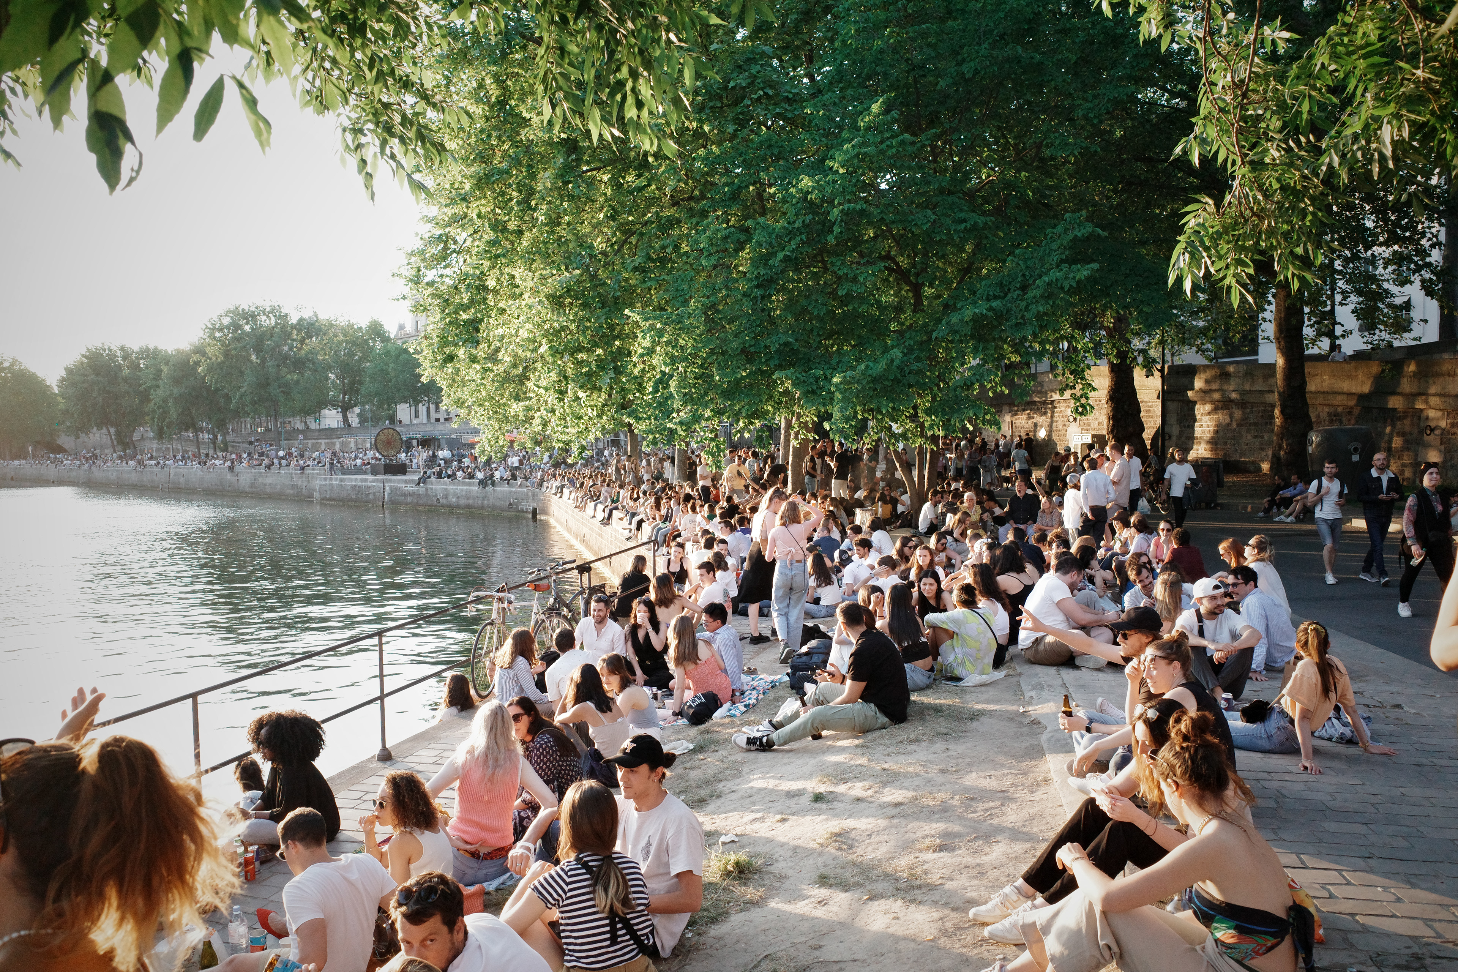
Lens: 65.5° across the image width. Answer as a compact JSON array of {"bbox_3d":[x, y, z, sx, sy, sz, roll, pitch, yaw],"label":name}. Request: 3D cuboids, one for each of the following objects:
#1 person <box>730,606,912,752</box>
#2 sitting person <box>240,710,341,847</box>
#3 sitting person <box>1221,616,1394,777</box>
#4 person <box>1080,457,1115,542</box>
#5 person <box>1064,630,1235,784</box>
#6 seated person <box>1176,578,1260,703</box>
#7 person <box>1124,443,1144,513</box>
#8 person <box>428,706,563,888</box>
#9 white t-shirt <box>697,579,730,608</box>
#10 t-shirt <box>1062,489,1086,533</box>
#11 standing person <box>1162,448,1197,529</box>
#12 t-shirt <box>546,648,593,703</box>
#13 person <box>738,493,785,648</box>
[{"bbox_3d":[0.642,1.293,7.750,1.220,0.930,0.580,-1,3,-13],"label":"person"},{"bbox_3d":[-2.674,1.778,6.870,0.660,0.835,0.600,-1,2,-12],"label":"sitting person"},{"bbox_3d":[3.400,1.248,6.900,0.720,0.830,1.120,-3,4,-44],"label":"sitting person"},{"bbox_3d":[5.329,0.478,16.400,0.500,1.760,0.340,0,3,24],"label":"person"},{"bbox_3d":[2.357,1.250,6.350,0.890,0.890,0.500,0,2,9],"label":"person"},{"bbox_3d":[3.711,1.175,8.600,0.610,0.890,0.680,0,2,9],"label":"seated person"},{"bbox_3d":[7.480,0.104,21.000,0.480,1.770,0.340,1,2,34],"label":"person"},{"bbox_3d":[-1.188,1.512,5.700,0.620,0.880,0.680,-1,2,-12],"label":"person"},{"bbox_3d":[-0.136,1.233,11.800,0.360,0.540,0.460,0,3,18],"label":"white t-shirt"},{"bbox_3d":[5.075,0.352,16.700,0.400,0.630,0.280,2,4,41],"label":"t-shirt"},{"bbox_3d":[8.513,0.161,21.400,0.600,1.770,0.420,0,3,7],"label":"standing person"},{"bbox_3d":[-1.219,1.469,8.700,0.440,0.520,0.330,1,3,37],"label":"t-shirt"},{"bbox_3d":[0.343,0.858,12.200,0.480,1.660,0.460,-2,3,-30],"label":"person"}]

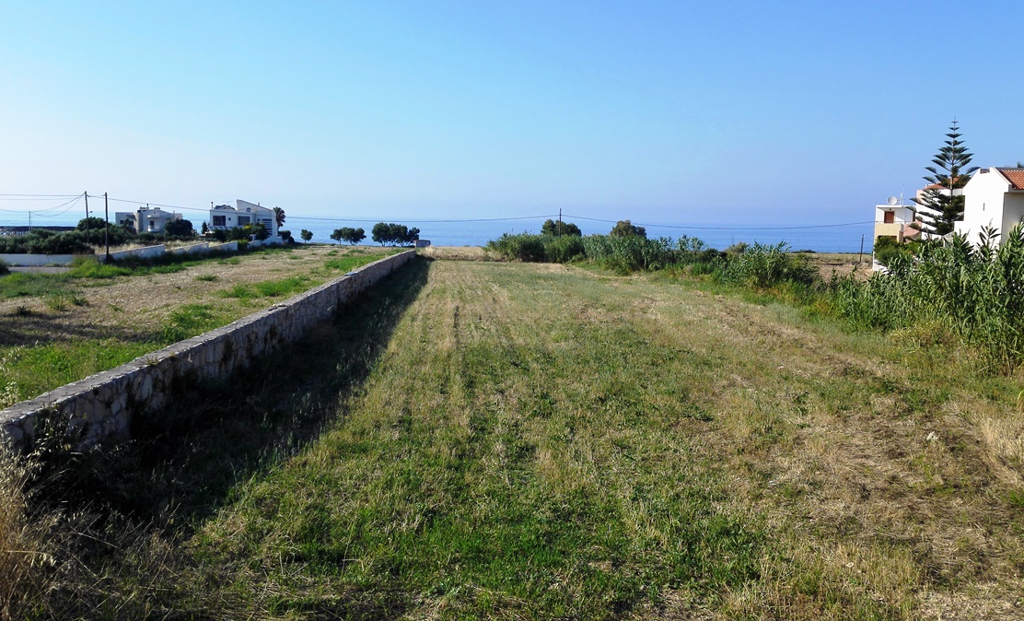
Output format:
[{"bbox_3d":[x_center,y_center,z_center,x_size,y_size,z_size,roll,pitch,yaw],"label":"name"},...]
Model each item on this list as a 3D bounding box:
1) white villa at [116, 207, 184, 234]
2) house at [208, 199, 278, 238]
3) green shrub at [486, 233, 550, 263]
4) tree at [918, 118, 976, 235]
[{"bbox_3d":[-83.997,-20.672,190.347,14.800,6.270,10.500,-2,7,-23],"label":"white villa"},{"bbox_3d":[-56.357,-19.107,172.432,13.200,7.800,10.500,-1,7,-19],"label":"house"},{"bbox_3d":[0.555,-7.211,94.184,6.800,3.330,5.000,1,6,0],"label":"green shrub"},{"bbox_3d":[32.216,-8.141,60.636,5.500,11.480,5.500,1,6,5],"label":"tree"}]

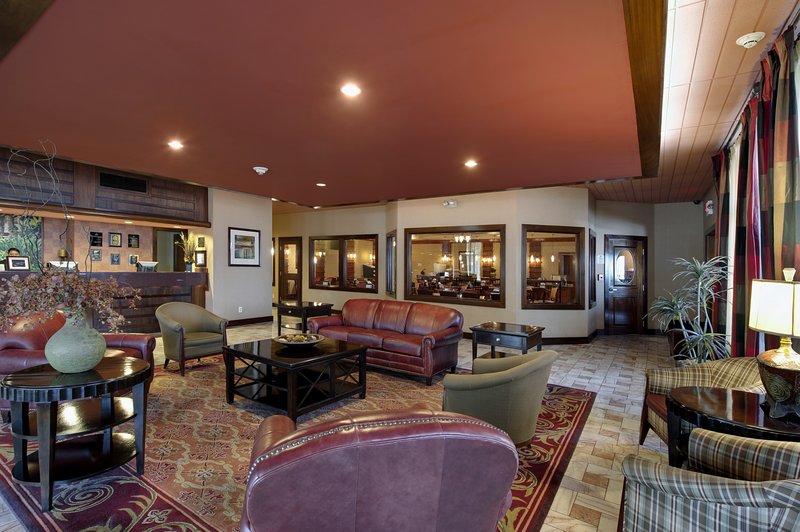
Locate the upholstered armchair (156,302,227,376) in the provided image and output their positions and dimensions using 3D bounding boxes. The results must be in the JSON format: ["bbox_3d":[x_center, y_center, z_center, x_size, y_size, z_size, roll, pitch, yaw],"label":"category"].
[{"bbox_3d":[-2.790,0.934,5.065,0.760,0.845,0.730,1,0,34],"label":"upholstered armchair"}]

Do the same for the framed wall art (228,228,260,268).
[{"bbox_3d":[-3.498,-0.410,8.558,0.035,0.870,0.816,1,0,34],"label":"framed wall art"}]

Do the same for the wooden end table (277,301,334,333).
[{"bbox_3d":[-1.773,1.045,7.007,0.770,0.670,0.730,1,0,34],"label":"wooden end table"}]

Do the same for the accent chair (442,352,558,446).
[{"bbox_3d":[0.788,1.016,2.834,0.770,0.845,0.730,1,0,34],"label":"accent chair"}]

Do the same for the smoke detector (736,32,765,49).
[{"bbox_3d":[2.275,-1.457,2.448,0.138,0.045,0.138,1,0,34],"label":"smoke detector"}]

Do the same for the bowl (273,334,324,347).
[{"bbox_3d":[-1.048,0.811,3.932,0.525,0.090,0.525,1,0,0],"label":"bowl"}]

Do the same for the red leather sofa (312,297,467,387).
[{"bbox_3d":[-0.201,0.971,5.332,2.156,0.889,0.894,1,0,34],"label":"red leather sofa"}]

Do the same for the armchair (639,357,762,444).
[{"bbox_3d":[2.310,1.053,2.720,0.760,0.840,0.700,1,0,8],"label":"armchair"}]

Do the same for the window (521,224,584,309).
[{"bbox_3d":[2.898,0.036,7.131,1.314,1.578,0.120,1,0,-11],"label":"window"}]

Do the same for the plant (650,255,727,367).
[{"bbox_3d":[3.412,0.688,4.450,0.950,1.620,0.920,1,0,34],"label":"plant"}]

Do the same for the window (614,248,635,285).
[{"bbox_3d":[4.996,0.014,8.382,0.513,0.799,0.050,1,0,-11],"label":"window"}]

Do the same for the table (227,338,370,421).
[{"bbox_3d":[-1.053,1.126,3.903,1.027,0.540,1.022,1,0,34],"label":"table"}]

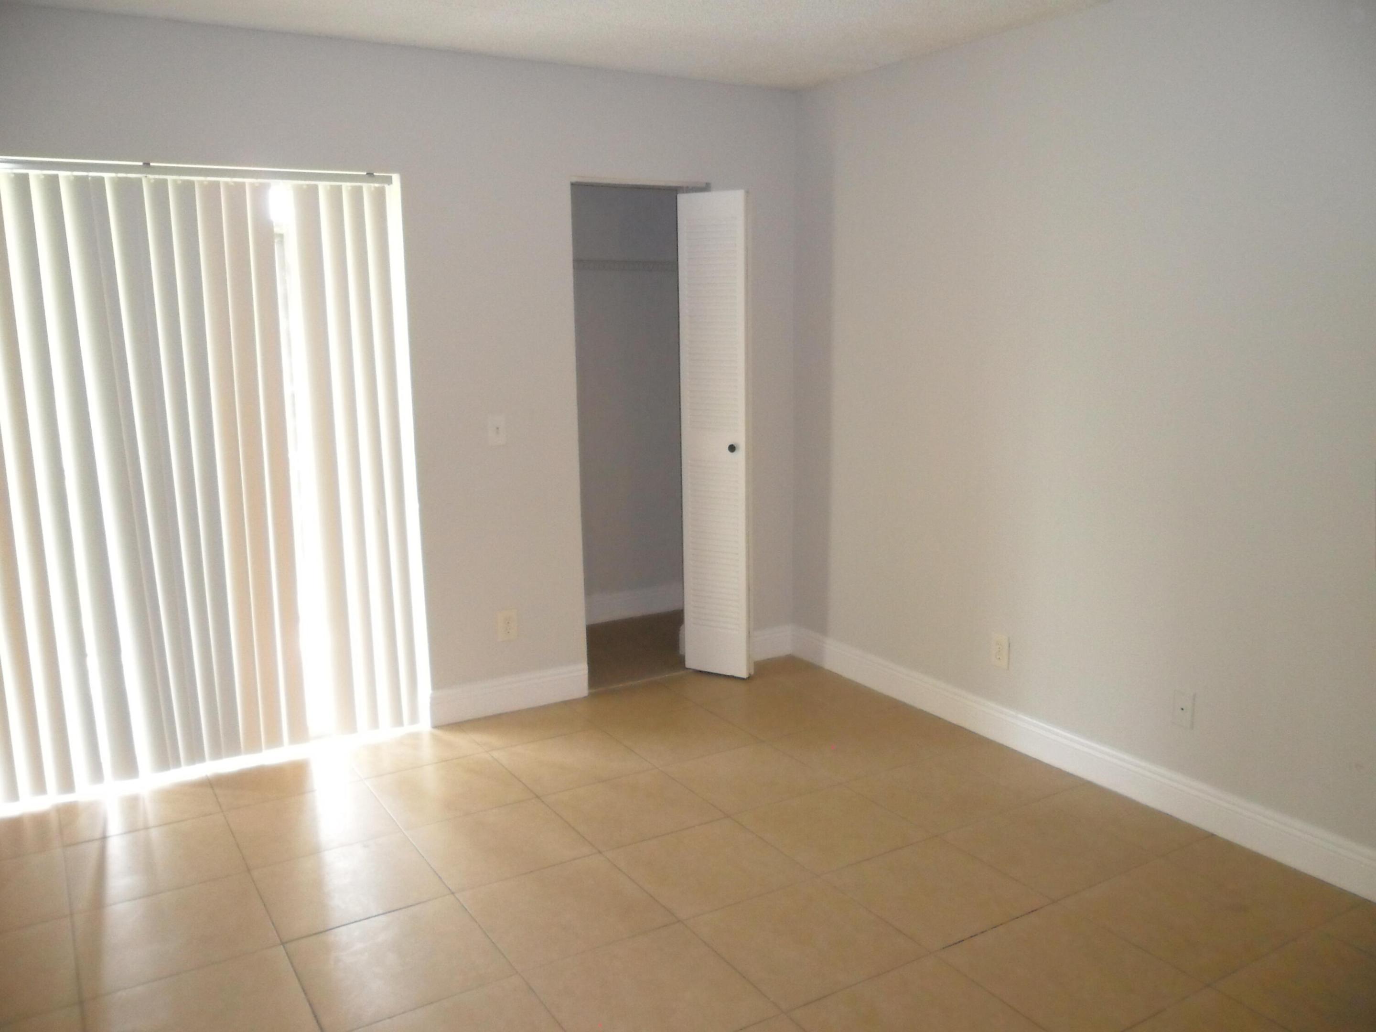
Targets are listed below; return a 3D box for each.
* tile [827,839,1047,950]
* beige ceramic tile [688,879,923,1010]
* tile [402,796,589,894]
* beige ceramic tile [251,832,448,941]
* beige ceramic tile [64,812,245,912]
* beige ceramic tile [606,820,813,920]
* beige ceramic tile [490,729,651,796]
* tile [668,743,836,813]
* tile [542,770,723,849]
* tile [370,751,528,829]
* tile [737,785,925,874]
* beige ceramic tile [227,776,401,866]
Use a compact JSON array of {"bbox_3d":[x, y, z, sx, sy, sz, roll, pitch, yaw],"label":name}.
[{"bbox_3d":[0.652,0.992,2.848,0.431,0.010,0.431,-6,11,-31],"label":"tile"},{"bbox_3d":[0.281,1.034,2.625,0.431,0.010,0.431,-6,11,-31],"label":"beige ceramic tile"},{"bbox_3d":[-0.545,0.952,3.125,0.430,0.010,0.430,-6,11,-31],"label":"tile"},{"bbox_3d":[-0.915,0.997,2.911,0.431,0.010,0.431,-6,11,-31],"label":"beige ceramic tile"},{"bbox_3d":[-1.511,0.973,3.042,0.430,0.010,0.430,-6,11,-31],"label":"beige ceramic tile"},{"bbox_3d":[0.055,0.982,3.018,0.437,0.010,0.437,-6,11,-31],"label":"beige ceramic tile"},{"bbox_3d":[-0.408,0.862,3.756,0.437,0.010,0.437,-6,11,-31],"label":"beige ceramic tile"},{"bbox_3d":[0.198,0.871,3.580,0.431,0.010,0.431,-6,11,-31],"label":"tile"},{"bbox_3d":[-0.175,0.911,3.349,0.430,0.010,0.430,-6,11,-31],"label":"tile"},{"bbox_3d":[-0.782,0.902,3.527,0.437,0.010,0.437,-6,11,-31],"label":"tile"},{"bbox_3d":[0.429,0.941,3.246,0.437,0.010,0.437,-6,11,-31],"label":"tile"},{"bbox_3d":[-1.156,0.943,3.299,0.437,0.010,0.437,-6,11,-31],"label":"beige ceramic tile"}]

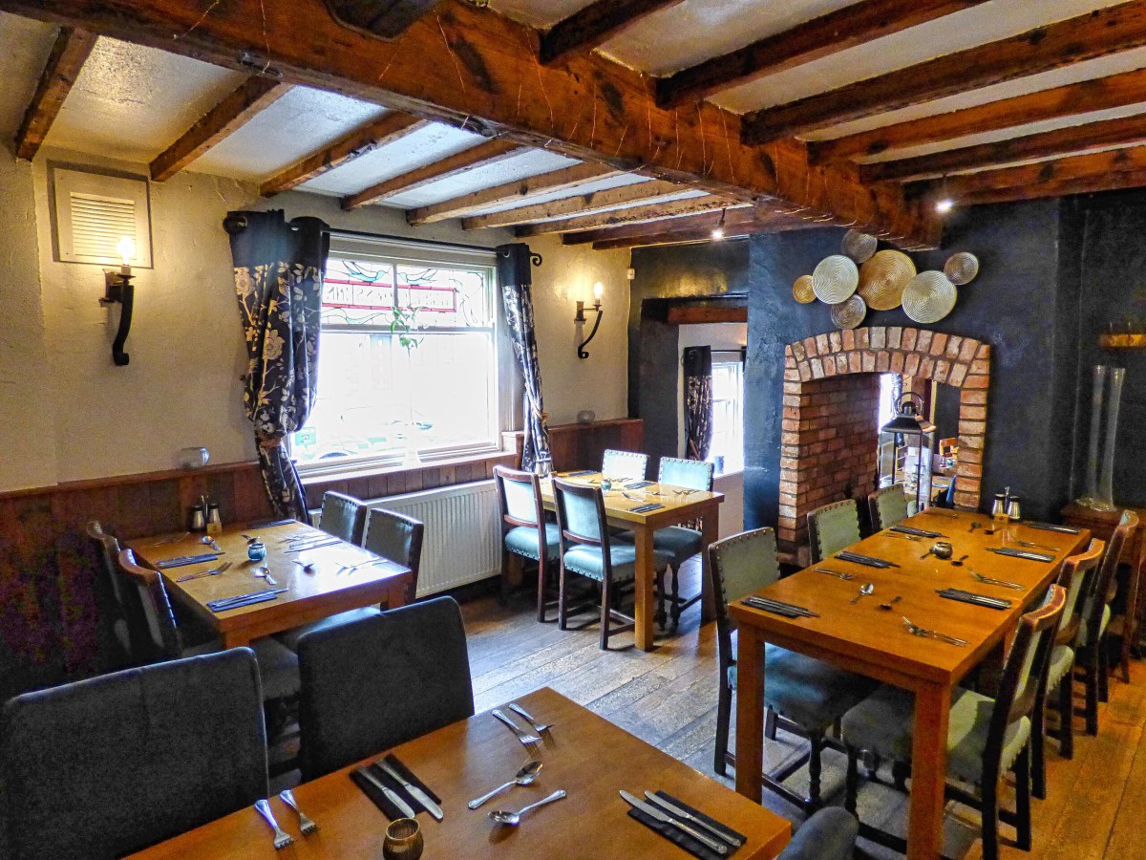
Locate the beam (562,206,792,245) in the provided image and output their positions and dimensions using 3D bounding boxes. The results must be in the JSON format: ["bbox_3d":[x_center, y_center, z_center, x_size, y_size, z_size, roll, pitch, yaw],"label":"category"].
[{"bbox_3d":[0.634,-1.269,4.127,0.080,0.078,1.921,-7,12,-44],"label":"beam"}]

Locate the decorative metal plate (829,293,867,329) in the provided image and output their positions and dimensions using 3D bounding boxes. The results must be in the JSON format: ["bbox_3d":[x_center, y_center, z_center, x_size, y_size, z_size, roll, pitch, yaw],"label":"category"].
[{"bbox_3d":[1.595,-0.688,3.858,0.200,0.200,0.025,5,8,39],"label":"decorative metal plate"}]

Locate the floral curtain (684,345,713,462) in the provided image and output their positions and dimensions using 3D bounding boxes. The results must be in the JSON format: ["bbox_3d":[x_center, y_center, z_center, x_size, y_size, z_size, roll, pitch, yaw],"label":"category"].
[{"bbox_3d":[1.134,-0.127,5.918,0.360,1.250,0.130,-6,9,-40],"label":"floral curtain"}]

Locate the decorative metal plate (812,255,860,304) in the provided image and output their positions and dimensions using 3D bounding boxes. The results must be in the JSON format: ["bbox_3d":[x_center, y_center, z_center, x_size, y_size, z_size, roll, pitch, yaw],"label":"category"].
[{"bbox_3d":[1.566,-0.896,3.951,0.025,0.292,0.292,-7,10,-43],"label":"decorative metal plate"}]

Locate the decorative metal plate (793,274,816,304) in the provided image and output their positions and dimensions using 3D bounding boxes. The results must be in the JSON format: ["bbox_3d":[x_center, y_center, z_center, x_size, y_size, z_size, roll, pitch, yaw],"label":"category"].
[{"bbox_3d":[1.405,-0.850,4.006,0.173,0.173,0.025,5,8,39],"label":"decorative metal plate"}]

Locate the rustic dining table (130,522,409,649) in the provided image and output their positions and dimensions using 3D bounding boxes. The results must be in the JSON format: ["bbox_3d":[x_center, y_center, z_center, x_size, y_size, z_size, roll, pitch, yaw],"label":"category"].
[{"bbox_3d":[-1.324,0.913,2.865,1.200,0.750,0.710,6,9,45],"label":"rustic dining table"}]

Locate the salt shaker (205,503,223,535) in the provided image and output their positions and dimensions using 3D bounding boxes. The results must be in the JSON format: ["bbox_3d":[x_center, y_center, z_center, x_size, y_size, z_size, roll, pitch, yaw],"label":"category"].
[{"bbox_3d":[-1.786,0.434,3.293,0.062,0.123,0.062,-7,10,-43],"label":"salt shaker"}]

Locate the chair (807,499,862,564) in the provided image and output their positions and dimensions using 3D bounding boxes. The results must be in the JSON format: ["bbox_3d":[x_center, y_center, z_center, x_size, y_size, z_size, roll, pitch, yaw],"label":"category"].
[{"bbox_3d":[1.365,0.838,2.985,0.440,0.920,0.530,-7,10,-43],"label":"chair"}]

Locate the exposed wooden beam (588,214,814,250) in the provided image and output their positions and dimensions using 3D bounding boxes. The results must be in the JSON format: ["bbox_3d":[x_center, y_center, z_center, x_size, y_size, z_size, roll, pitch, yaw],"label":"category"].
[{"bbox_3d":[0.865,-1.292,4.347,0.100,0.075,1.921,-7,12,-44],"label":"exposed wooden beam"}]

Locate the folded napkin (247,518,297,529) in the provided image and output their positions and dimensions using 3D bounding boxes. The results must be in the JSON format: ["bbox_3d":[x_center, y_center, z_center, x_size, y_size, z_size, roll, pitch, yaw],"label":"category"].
[{"bbox_3d":[-1.552,0.476,3.403,0.222,0.013,0.070,-7,10,-43],"label":"folded napkin"}]

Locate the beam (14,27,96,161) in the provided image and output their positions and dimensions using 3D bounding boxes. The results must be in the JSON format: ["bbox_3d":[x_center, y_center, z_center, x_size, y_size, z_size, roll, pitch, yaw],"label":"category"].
[{"bbox_3d":[-1.737,-1.093,2.186,0.052,0.080,1.520,-6,9,-43],"label":"beam"}]

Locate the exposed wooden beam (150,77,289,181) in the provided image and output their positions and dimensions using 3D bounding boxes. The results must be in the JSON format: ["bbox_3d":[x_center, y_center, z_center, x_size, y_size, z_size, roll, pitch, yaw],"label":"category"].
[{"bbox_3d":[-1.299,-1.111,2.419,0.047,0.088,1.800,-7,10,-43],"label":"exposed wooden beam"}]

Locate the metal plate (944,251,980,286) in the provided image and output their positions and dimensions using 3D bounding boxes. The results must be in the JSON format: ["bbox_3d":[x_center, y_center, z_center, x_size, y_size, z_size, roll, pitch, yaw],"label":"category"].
[{"bbox_3d":[2.038,-0.848,3.473,0.025,0.170,0.170,-7,10,-43],"label":"metal plate"}]

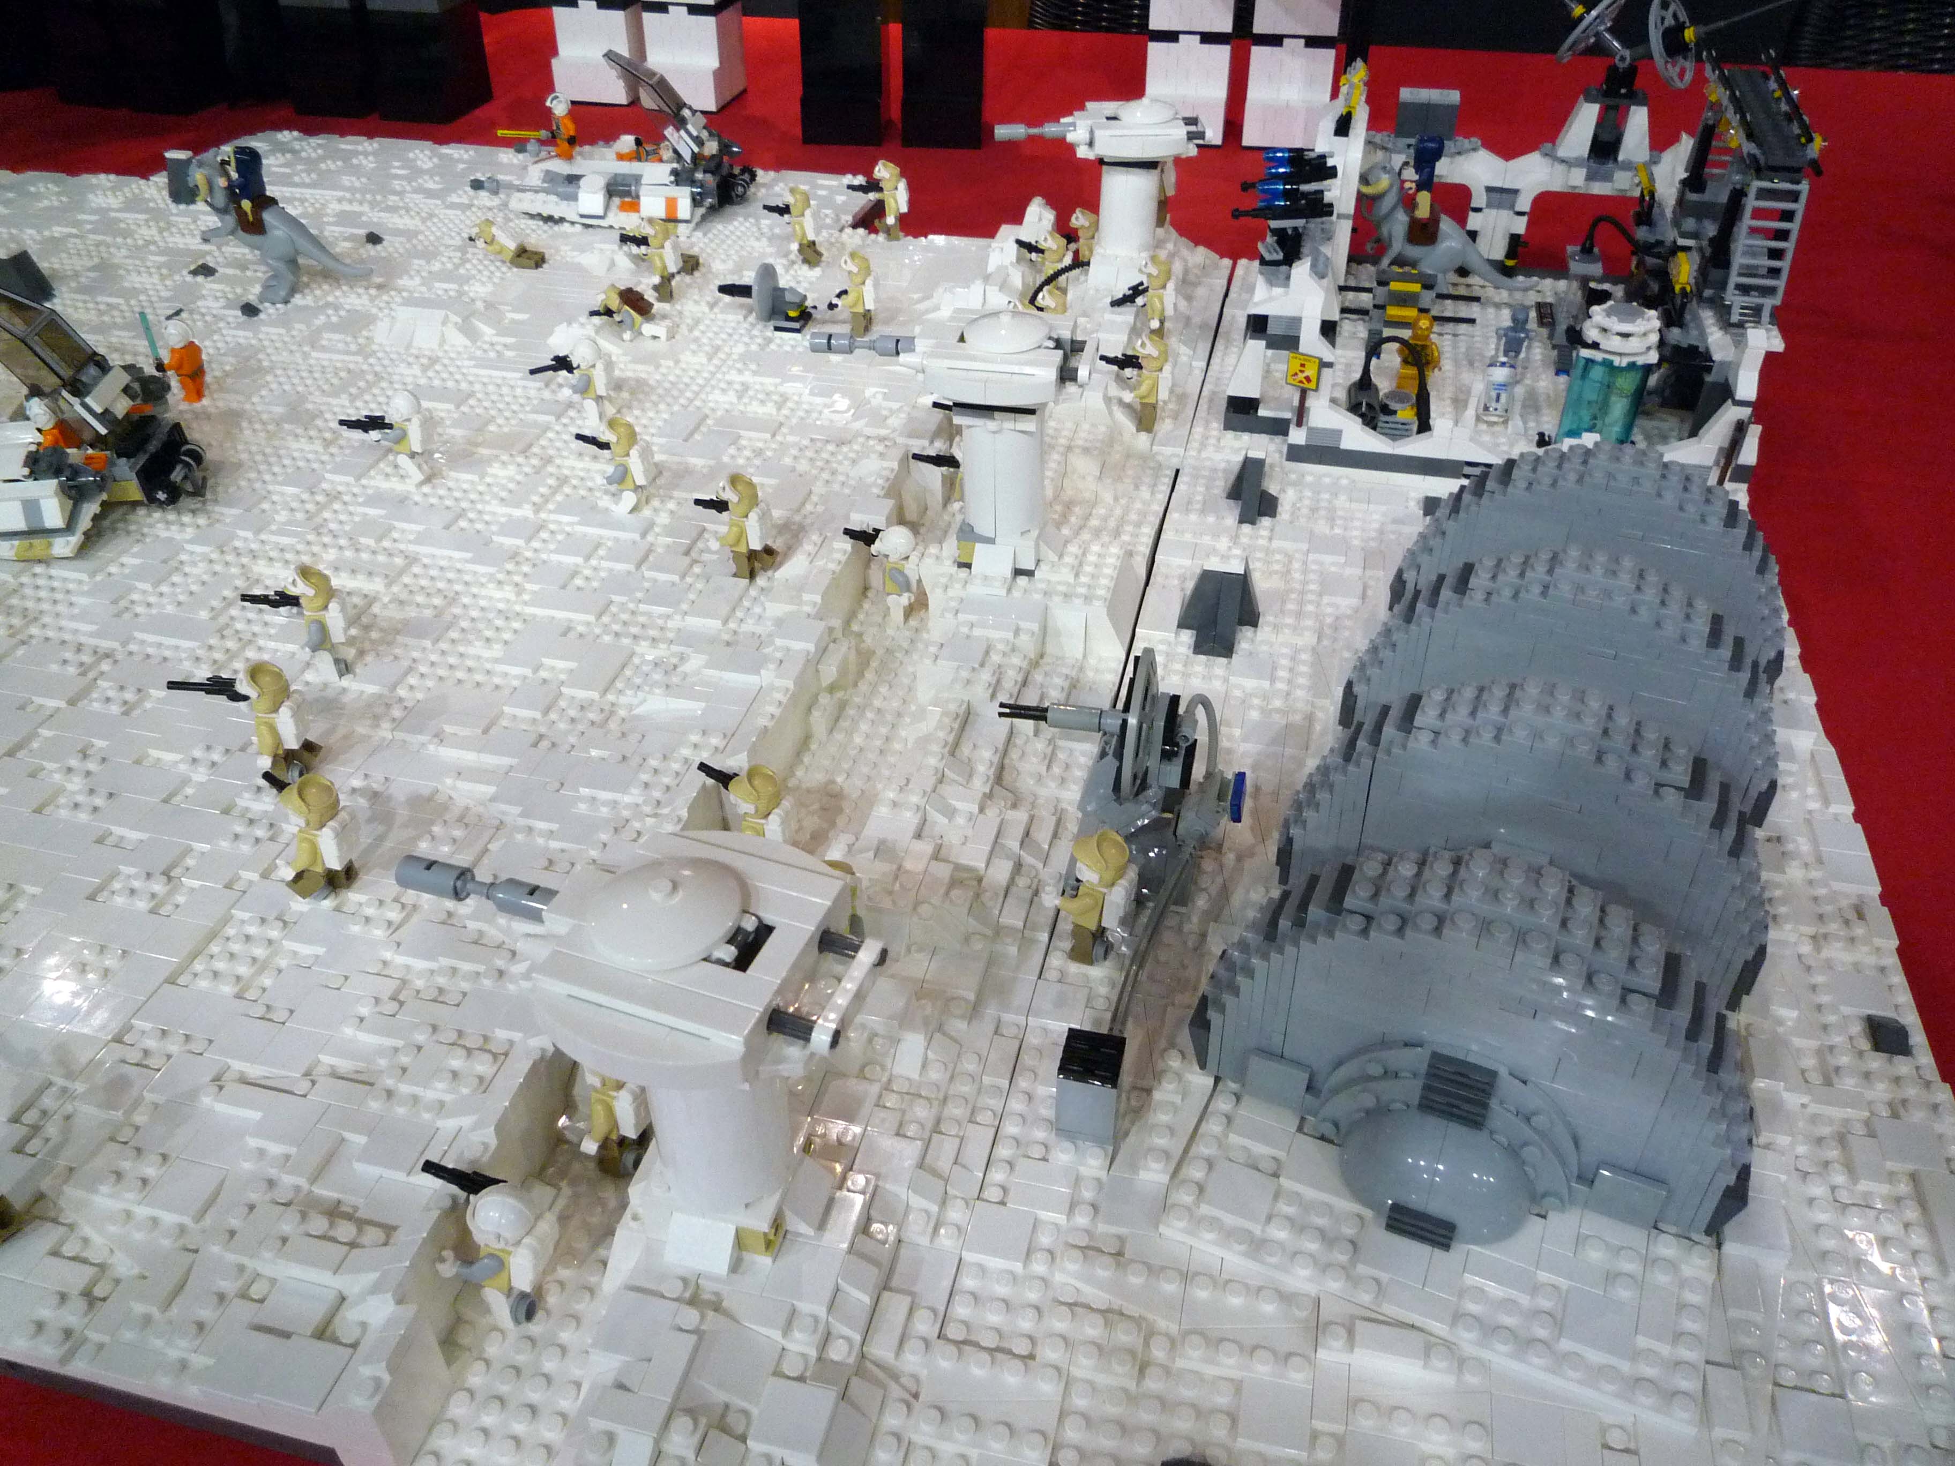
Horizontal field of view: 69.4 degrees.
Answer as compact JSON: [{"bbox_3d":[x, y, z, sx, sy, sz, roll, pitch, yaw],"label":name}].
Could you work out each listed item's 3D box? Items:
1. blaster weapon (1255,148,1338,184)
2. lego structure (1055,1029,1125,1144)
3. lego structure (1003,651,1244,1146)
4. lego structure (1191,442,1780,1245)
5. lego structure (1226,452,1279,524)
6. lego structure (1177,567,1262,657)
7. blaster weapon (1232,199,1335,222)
[{"bbox_3d":[0.179,-0.322,0.802,0.050,0.017,0.014,3,36,5],"label":"blaster weapon"},{"bbox_3d":[0.031,0.096,0.384,0.016,0.022,0.017,8,37,11],"label":"lego structure"},{"bbox_3d":[0.036,0.032,0.422,0.080,0.079,0.160,8,37,11],"label":"lego structure"},{"bbox_3d":[0.180,0.007,0.447,0.142,0.085,0.314,16,39,21],"label":"lego structure"},{"bbox_3d":[0.130,-0.118,0.663,0.025,0.030,0.031,8,37,11],"label":"lego structure"},{"bbox_3d":[0.099,-0.054,0.574,0.032,0.032,0.035,8,37,11],"label":"lego structure"},{"bbox_3d":[0.177,-0.302,0.817,0.059,0.012,0.008,3,36,5],"label":"blaster weapon"}]

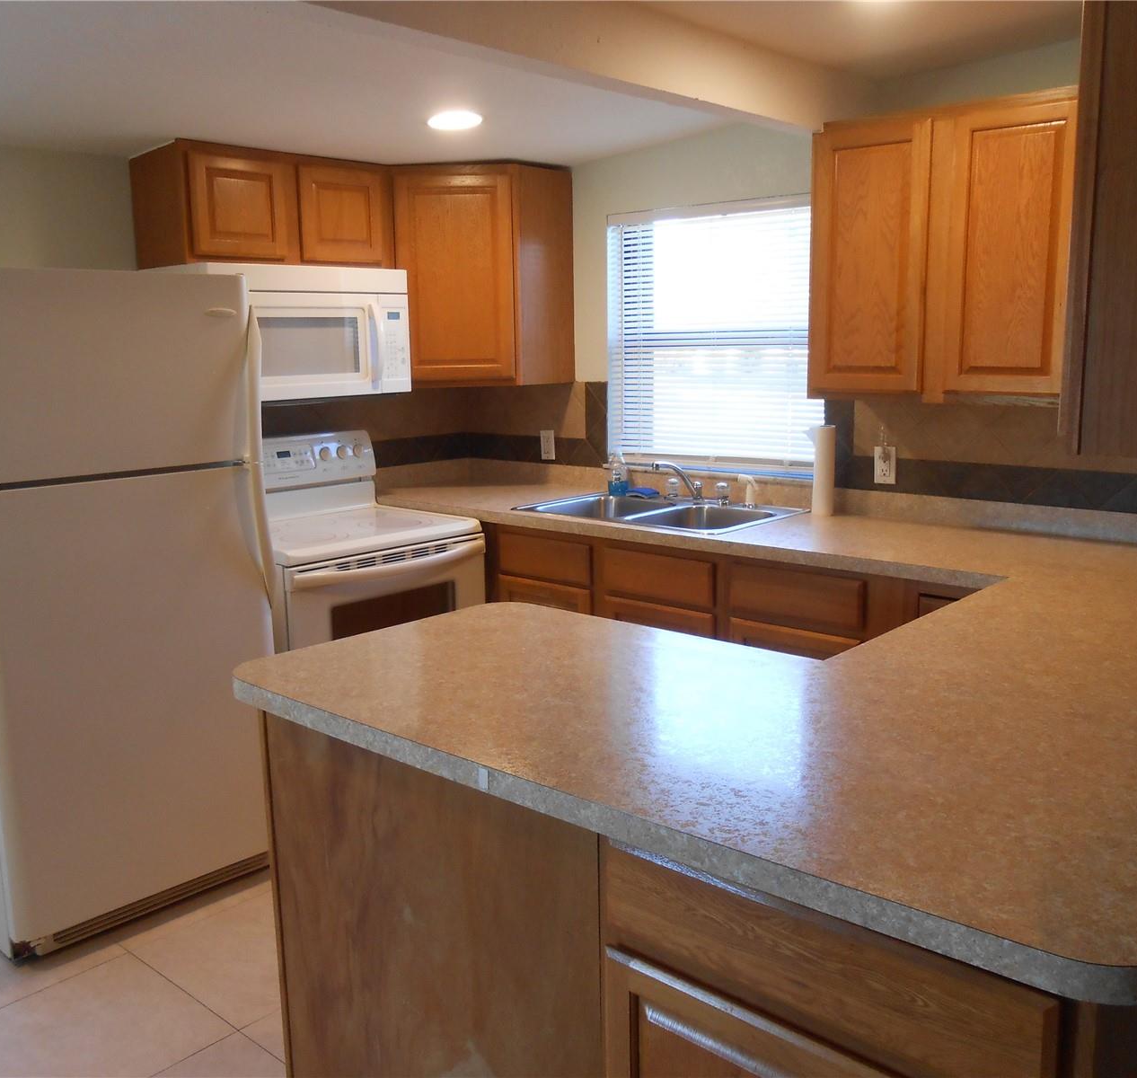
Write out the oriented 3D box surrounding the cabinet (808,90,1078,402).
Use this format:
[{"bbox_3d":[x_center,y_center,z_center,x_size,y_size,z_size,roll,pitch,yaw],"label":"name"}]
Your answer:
[{"bbox_3d":[1.071,-0.754,2.889,0.752,0.750,0.330,8,13,41],"label":"cabinet"}]

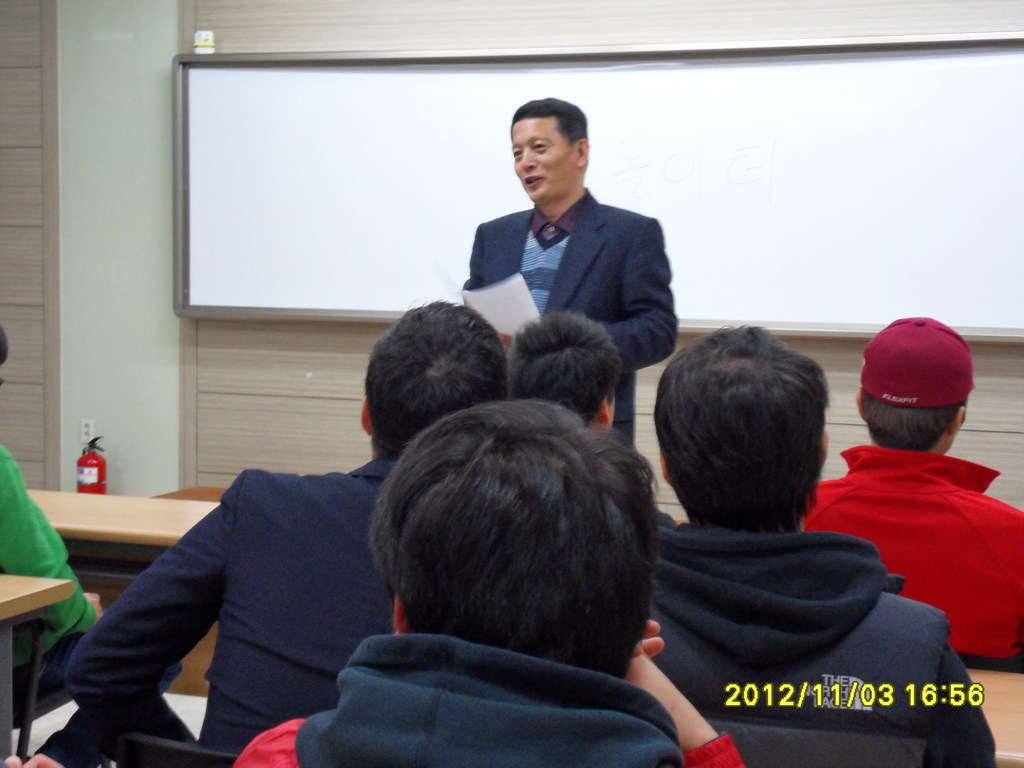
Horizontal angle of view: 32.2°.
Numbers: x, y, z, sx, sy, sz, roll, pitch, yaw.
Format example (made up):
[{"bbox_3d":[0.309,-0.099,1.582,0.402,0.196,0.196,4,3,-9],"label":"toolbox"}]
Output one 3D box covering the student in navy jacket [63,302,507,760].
[{"bbox_3d":[-0.140,0.530,2.360,0.700,1.270,0.780,2,5,15],"label":"student in navy jacket"}]

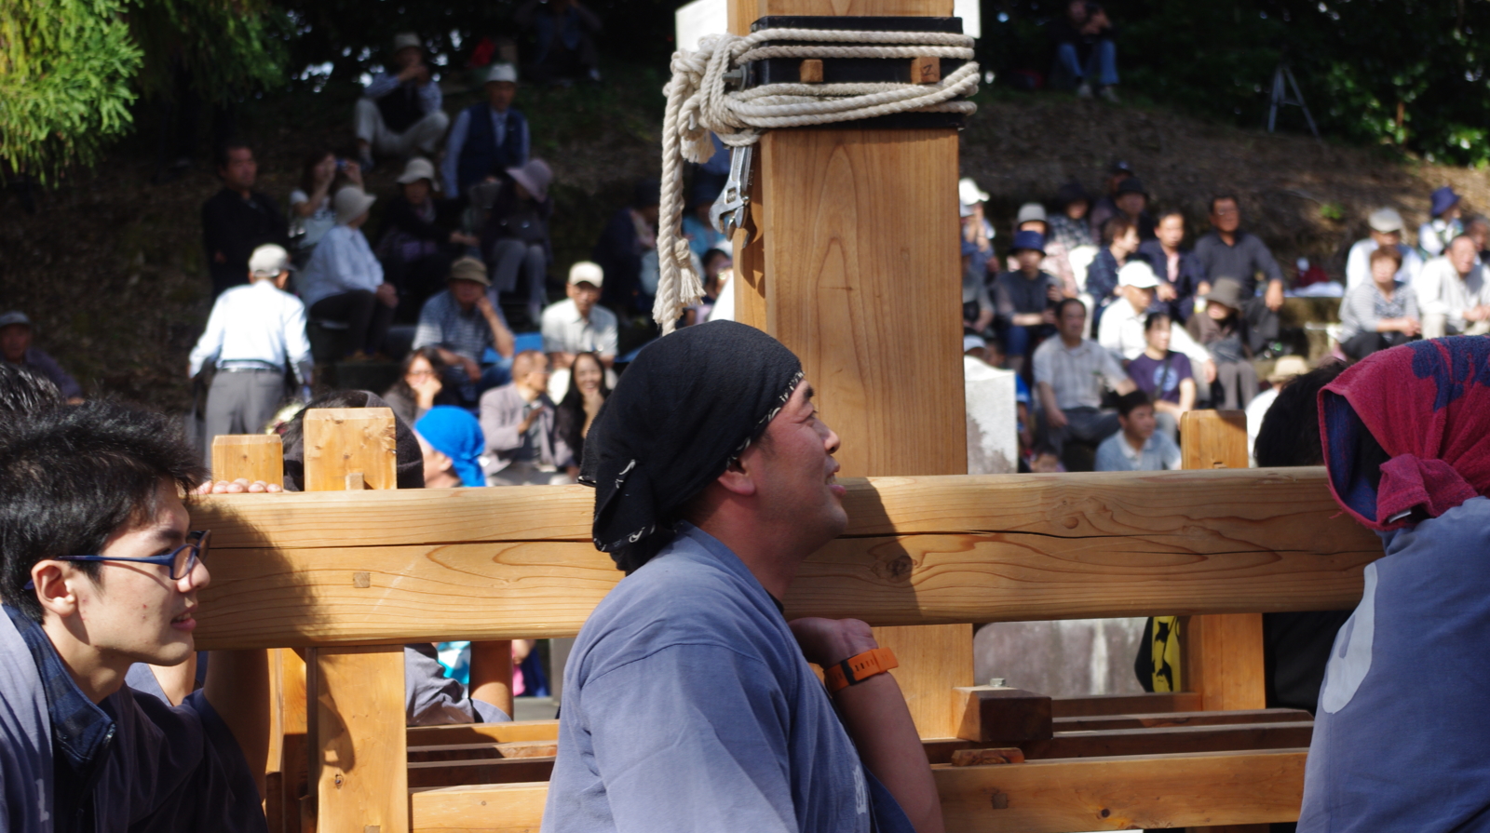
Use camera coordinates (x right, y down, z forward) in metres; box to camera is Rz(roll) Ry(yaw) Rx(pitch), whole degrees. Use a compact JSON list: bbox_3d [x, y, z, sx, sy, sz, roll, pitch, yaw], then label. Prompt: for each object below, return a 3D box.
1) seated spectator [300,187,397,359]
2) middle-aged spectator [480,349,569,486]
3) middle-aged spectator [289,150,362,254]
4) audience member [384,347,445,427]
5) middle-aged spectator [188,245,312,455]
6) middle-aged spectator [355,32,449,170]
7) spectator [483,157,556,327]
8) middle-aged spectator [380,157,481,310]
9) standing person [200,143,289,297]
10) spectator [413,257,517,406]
[{"bbox_3d":[-2.346,-0.842,19.984,0.660,1.030,0.500,-2,-2,30],"label":"seated spectator"},{"bbox_3d":[-1.204,0.124,18.485,0.560,0.980,0.780,0,-2,-30],"label":"middle-aged spectator"},{"bbox_3d":[-2.691,-1.179,21.783,0.520,1.080,0.720,0,-3,-45],"label":"middle-aged spectator"},{"bbox_3d":[-1.766,0.178,18.200,0.480,1.100,0.720,-1,-1,-6],"label":"audience member"},{"bbox_3d":[-2.540,-0.078,17.375,0.620,1.620,0.450,-2,-2,12],"label":"middle-aged spectator"},{"bbox_3d":[-2.245,-2.058,22.200,0.620,0.910,0.750,-1,-1,-5],"label":"middle-aged spectator"},{"bbox_3d":[-1.369,-1.052,20.584,0.460,1.030,0.760,-2,-2,5],"label":"spectator"},{"bbox_3d":[-1.813,-1.017,19.300,0.570,0.930,0.720,-1,-1,-7],"label":"middle-aged spectator"},{"bbox_3d":[-2.708,-0.629,18.400,0.500,1.690,0.340,-1,-1,-20],"label":"standing person"},{"bbox_3d":[-1.611,-0.401,19.484,0.600,1.040,0.780,-1,-2,-3],"label":"spectator"}]

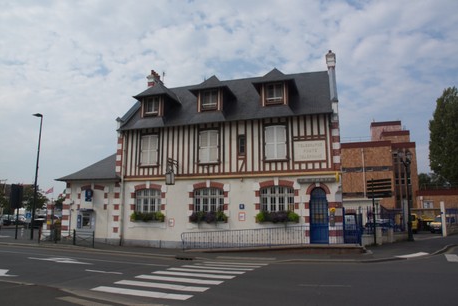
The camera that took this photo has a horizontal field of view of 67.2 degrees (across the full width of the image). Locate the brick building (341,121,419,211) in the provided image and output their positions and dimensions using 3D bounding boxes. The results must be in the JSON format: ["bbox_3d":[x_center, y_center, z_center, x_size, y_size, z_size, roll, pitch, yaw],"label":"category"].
[{"bbox_3d":[18.834,2.711,45.159,9.000,12.700,9.000,-3,-9,17],"label":"brick building"}]

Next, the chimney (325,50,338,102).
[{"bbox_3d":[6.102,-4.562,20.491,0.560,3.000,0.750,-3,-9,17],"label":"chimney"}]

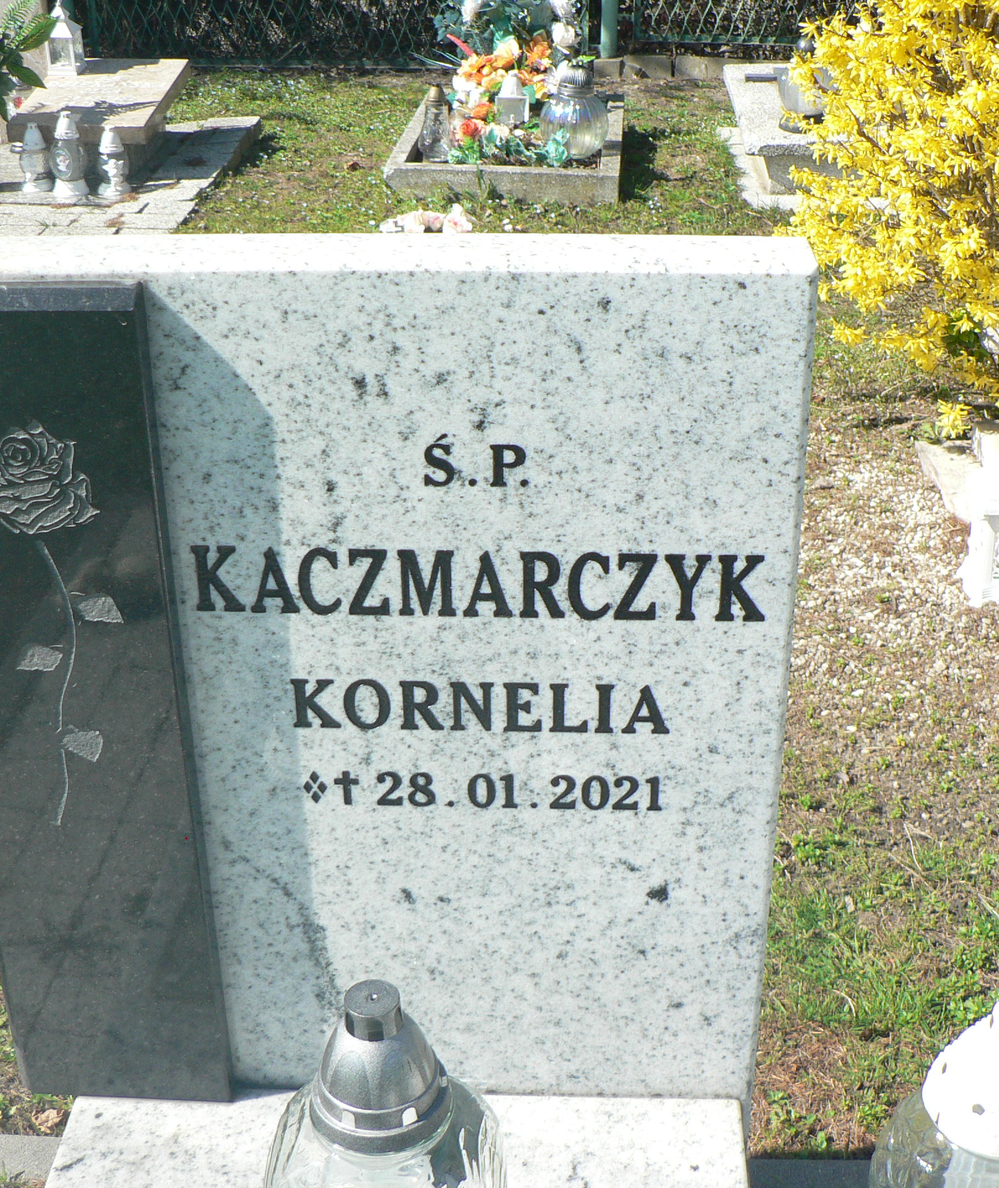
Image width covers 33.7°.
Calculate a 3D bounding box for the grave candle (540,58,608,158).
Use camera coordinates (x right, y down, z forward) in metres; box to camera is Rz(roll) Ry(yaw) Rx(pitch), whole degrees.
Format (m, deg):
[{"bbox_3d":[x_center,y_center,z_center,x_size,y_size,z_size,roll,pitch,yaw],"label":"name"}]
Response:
[{"bbox_3d":[0.233,-1.502,5.125,0.213,0.285,0.213,-1,27,0],"label":"grave candle"}]

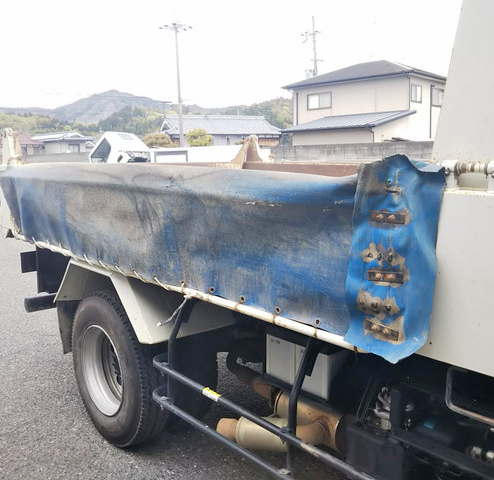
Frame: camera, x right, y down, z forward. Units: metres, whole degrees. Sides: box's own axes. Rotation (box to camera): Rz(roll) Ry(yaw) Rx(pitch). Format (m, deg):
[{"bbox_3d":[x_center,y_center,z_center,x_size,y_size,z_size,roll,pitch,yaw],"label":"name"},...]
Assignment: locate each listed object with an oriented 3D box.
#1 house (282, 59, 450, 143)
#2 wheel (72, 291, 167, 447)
[{"bbox_3d":[6.450,-6.930,32.562,8.500,7.200,10.600,5,10,39],"label":"house"},{"bbox_3d":[-0.664,0.667,2.959,0.240,0.810,0.810,-8,11,-40],"label":"wheel"}]

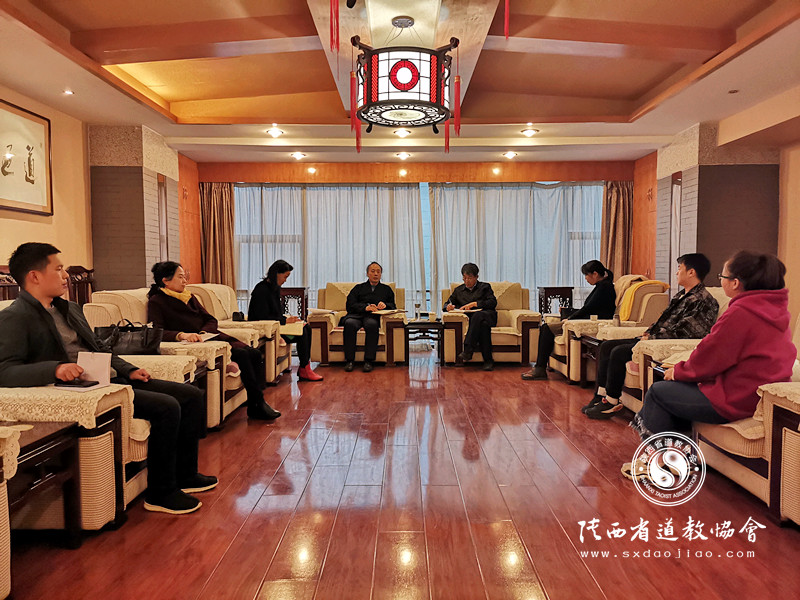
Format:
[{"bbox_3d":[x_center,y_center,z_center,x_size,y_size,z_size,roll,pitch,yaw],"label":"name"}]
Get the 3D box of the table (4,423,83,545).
[{"bbox_3d":[-1.562,0.749,2.164,0.613,0.495,0.453,0,3,0],"label":"table"}]

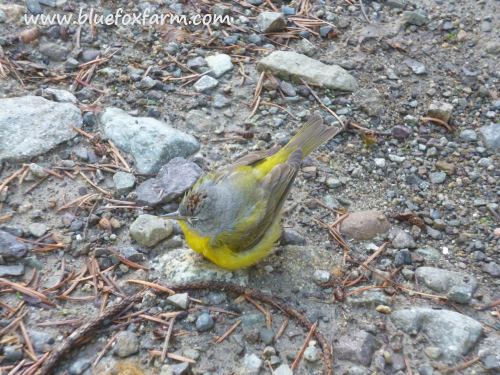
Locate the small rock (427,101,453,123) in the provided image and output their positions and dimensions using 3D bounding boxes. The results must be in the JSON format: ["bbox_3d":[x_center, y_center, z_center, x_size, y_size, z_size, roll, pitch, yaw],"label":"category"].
[{"bbox_3d":[0.115,-0.046,0.604,0.015,0.009,0.009,0,44,0],"label":"small rock"}]

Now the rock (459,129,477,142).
[{"bbox_3d":[0.130,-0.031,0.597,0.010,0.007,0.009,0,45,0],"label":"rock"}]

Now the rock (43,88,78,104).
[{"bbox_3d":[-0.117,-0.057,0.621,0.022,0.009,0.014,11,46,11],"label":"rock"}]

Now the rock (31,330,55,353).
[{"bbox_3d":[-0.100,0.075,0.481,0.011,0.006,0.009,0,44,0],"label":"rock"}]

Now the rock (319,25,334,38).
[{"bbox_3d":[0.049,-0.100,0.635,0.010,0.008,0.010,0,45,0],"label":"rock"}]

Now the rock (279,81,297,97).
[{"bbox_3d":[0.024,-0.062,0.628,0.008,0.006,0.013,-26,51,-24],"label":"rock"}]

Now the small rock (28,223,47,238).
[{"bbox_3d":[-0.116,0.023,0.543,0.010,0.006,0.009,0,45,0],"label":"small rock"}]

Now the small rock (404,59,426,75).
[{"bbox_3d":[0.106,-0.077,0.639,0.009,0.005,0.016,-33,53,-29],"label":"small rock"}]

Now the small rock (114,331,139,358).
[{"bbox_3d":[-0.057,0.073,0.462,0.011,0.010,0.014,0,45,0],"label":"small rock"}]

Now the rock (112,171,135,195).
[{"bbox_3d":[-0.068,-0.003,0.536,0.013,0.011,0.015,0,45,0],"label":"rock"}]

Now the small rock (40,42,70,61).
[{"bbox_3d":[-0.123,-0.085,0.622,0.019,0.008,0.015,7,45,7],"label":"small rock"}]

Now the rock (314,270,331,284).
[{"bbox_3d":[0.035,0.044,0.493,0.009,0.006,0.008,0,45,0],"label":"rock"}]

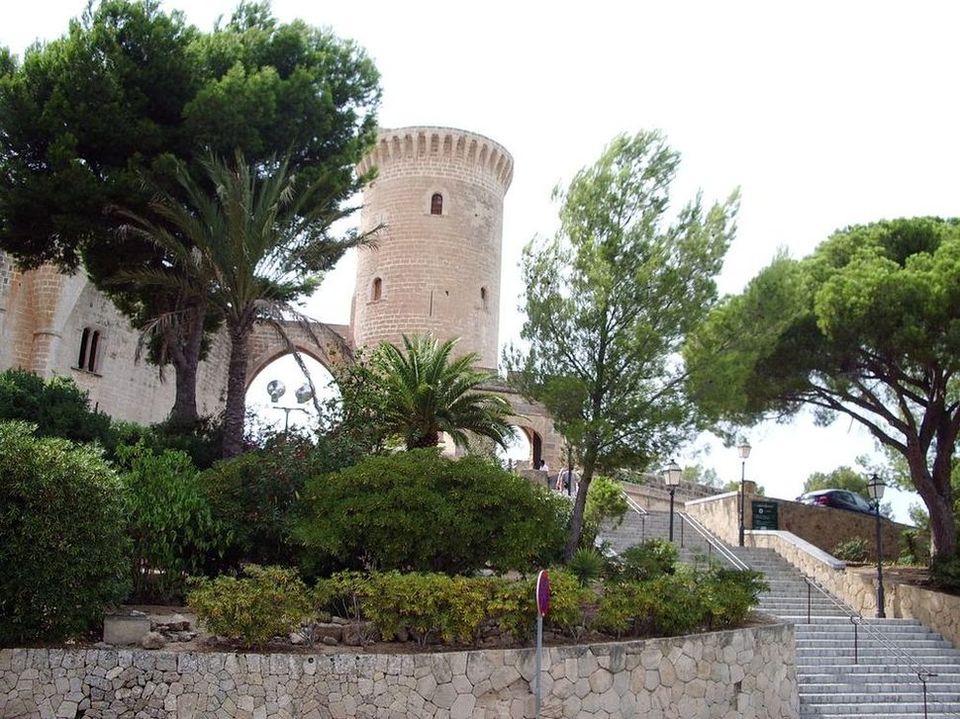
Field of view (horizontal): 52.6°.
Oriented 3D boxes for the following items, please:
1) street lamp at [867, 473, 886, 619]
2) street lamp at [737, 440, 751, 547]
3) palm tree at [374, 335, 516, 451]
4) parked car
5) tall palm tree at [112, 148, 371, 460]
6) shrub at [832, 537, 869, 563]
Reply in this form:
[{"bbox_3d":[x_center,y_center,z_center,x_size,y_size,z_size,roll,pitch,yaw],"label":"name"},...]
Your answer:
[{"bbox_3d":[9.872,4.581,24.019,0.430,3.529,0.430,5,-11,-10],"label":"street lamp"},{"bbox_3d":[8.706,4.388,32.017,0.430,3.505,0.430,5,-11,-10],"label":"street lamp"},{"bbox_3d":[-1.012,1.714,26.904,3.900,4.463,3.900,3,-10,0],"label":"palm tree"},{"bbox_3d":[15.444,6.296,41.851,4.100,1.420,1.720,12,-13,-24],"label":"parked car"},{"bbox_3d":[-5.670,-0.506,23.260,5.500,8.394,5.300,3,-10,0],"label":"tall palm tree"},{"bbox_3d":[11.857,6.101,31.077,1.150,0.850,1.000,5,-11,-12],"label":"shrub"}]

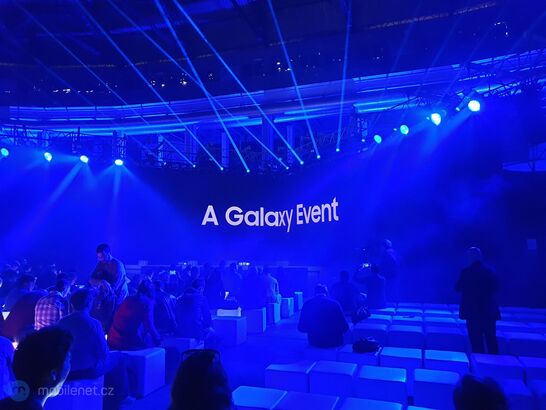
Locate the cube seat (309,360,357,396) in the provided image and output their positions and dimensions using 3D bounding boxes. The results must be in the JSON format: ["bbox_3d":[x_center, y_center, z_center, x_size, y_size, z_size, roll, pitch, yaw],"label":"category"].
[{"bbox_3d":[0.652,1.948,4.323,0.450,0.450,0.450,-3,-5,19],"label":"cube seat"}]

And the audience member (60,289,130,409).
[{"bbox_3d":[-1.817,1.557,4.342,0.530,1.330,0.870,-3,-7,19],"label":"audience member"}]

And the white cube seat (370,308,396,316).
[{"bbox_3d":[2.106,2.255,7.870,0.450,0.460,0.440,-3,-7,19],"label":"white cube seat"}]

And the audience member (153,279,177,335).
[{"bbox_3d":[-1.650,1.739,6.177,0.500,1.250,0.720,-3,-5,24],"label":"audience member"}]

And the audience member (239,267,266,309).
[{"bbox_3d":[-0.386,1.924,8.478,0.540,1.287,0.680,-2,-5,18],"label":"audience member"}]

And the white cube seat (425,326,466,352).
[{"bbox_3d":[2.553,2.132,6.185,0.455,0.455,0.455,-2,-5,19],"label":"white cube seat"}]

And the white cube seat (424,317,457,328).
[{"bbox_3d":[2.850,2.198,7.003,0.455,0.455,0.455,-2,-5,19],"label":"white cube seat"}]

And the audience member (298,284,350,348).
[{"bbox_3d":[0.713,1.689,5.542,0.620,1.270,0.720,-2,-5,12],"label":"audience member"}]

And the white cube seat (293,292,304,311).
[{"bbox_3d":[0.504,2.482,10.599,0.450,0.450,0.450,-3,-5,19],"label":"white cube seat"}]

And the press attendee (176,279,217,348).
[{"bbox_3d":[-1.110,1.788,6.381,0.520,1.300,0.820,-3,-7,19],"label":"press attendee"}]

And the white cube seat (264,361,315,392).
[{"bbox_3d":[0.217,2.016,4.555,0.460,0.450,0.440,-3,-6,20],"label":"white cube seat"}]

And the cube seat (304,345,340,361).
[{"bbox_3d":[0.659,2.028,5.267,0.450,0.450,0.450,-3,-5,19],"label":"cube seat"}]

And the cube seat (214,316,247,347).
[{"bbox_3d":[-0.777,2.312,7.572,0.460,0.450,0.440,-3,-6,19],"label":"cube seat"}]

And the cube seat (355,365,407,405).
[{"bbox_3d":[1.149,1.981,4.254,0.455,0.455,0.455,-2,-5,19],"label":"cube seat"}]

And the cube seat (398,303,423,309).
[{"bbox_3d":[2.932,2.365,8.727,0.460,0.450,0.440,-3,-6,20],"label":"cube seat"}]

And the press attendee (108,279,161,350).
[{"bbox_3d":[-1.812,1.694,5.517,0.600,1.330,0.720,-3,-6,22],"label":"press attendee"}]

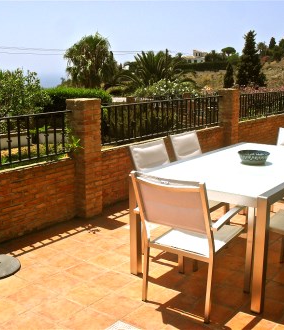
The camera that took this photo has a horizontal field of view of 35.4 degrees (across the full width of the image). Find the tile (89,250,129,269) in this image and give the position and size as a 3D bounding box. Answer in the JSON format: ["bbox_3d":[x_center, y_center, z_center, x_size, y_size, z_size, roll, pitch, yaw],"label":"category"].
[{"bbox_3d":[-0.259,0.756,3.570,0.245,0.015,0.245,10,16,38],"label":"tile"}]

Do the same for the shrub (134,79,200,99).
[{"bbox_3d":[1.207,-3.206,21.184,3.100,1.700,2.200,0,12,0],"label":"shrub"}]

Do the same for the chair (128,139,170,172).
[{"bbox_3d":[0.306,0.281,3.699,0.660,0.880,0.560,8,14,35],"label":"chair"}]

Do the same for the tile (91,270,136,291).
[{"bbox_3d":[-0.218,0.834,3.219,0.245,0.015,0.245,10,16,38],"label":"tile"}]

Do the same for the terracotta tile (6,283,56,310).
[{"bbox_3d":[-0.738,0.884,2.954,0.258,0.018,0.258,8,14,35],"label":"terracotta tile"}]

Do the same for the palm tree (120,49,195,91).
[{"bbox_3d":[0.901,-4.945,26.372,4.300,3.800,4.300,0,11,0],"label":"palm tree"}]

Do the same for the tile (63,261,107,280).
[{"bbox_3d":[-0.419,0.800,3.373,0.245,0.015,0.245,10,16,38],"label":"tile"}]

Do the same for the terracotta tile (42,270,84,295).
[{"bbox_3d":[-0.579,0.844,3.159,0.258,0.018,0.258,8,14,35],"label":"terracotta tile"}]

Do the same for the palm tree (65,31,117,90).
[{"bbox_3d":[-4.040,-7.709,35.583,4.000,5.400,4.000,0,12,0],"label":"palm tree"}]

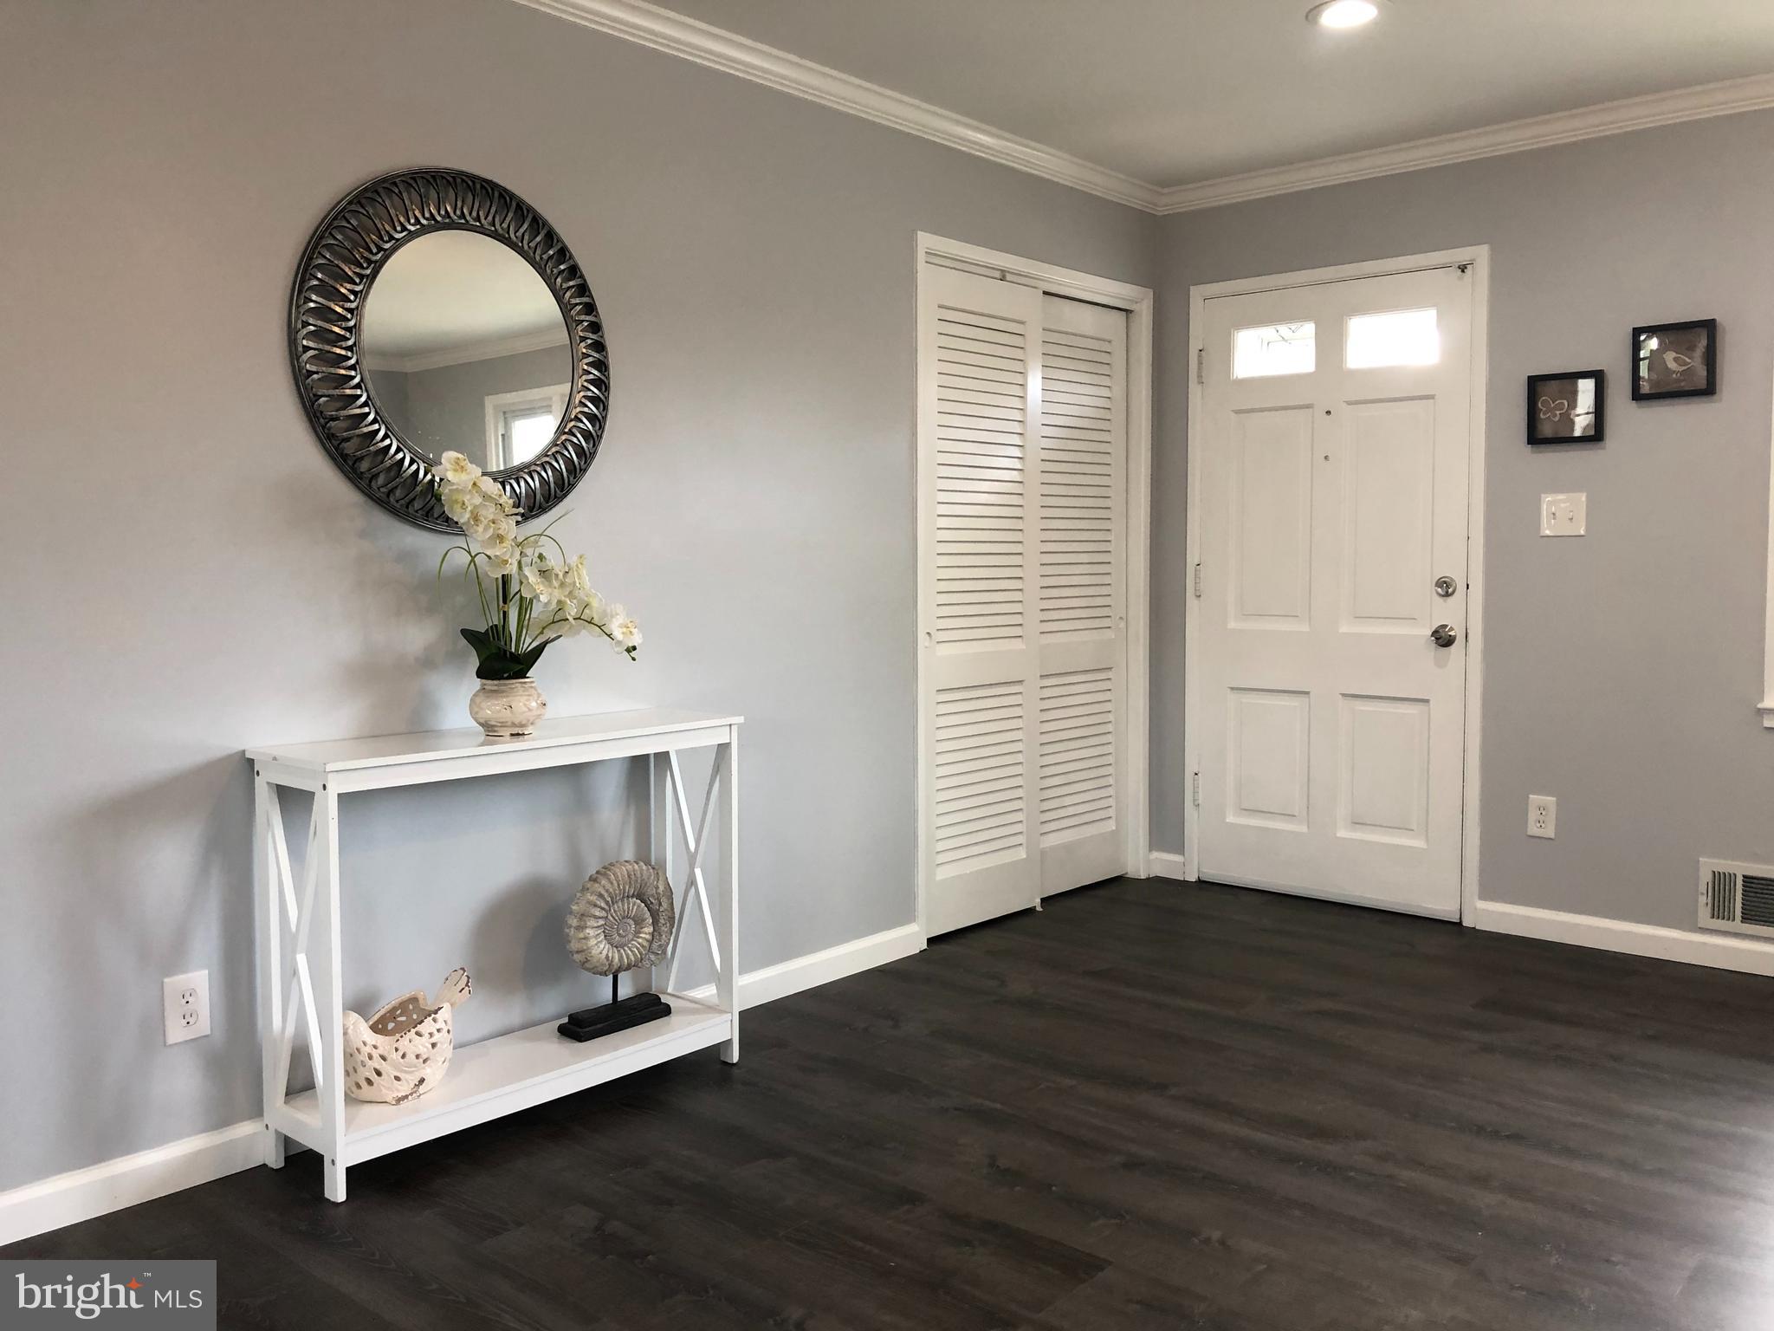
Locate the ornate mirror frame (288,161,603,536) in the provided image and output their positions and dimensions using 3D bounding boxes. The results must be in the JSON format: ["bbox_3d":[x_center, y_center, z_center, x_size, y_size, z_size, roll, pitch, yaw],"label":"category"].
[{"bbox_3d":[-0.884,-0.643,3.008,0.040,0.740,0.745,4,6,42],"label":"ornate mirror frame"}]

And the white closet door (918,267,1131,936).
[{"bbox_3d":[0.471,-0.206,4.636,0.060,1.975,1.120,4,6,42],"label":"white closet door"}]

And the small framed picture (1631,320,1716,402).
[{"bbox_3d":[2.212,-0.858,4.036,0.206,0.203,0.025,4,6,42],"label":"small framed picture"}]

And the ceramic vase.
[{"bbox_3d":[-0.781,0.087,2.956,0.160,0.116,0.160,0,4,0],"label":"ceramic vase"}]

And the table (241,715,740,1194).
[{"bbox_3d":[-0.765,0.537,3.021,0.302,0.800,0.997,4,6,42],"label":"table"}]

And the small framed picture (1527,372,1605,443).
[{"bbox_3d":[2.002,-0.762,4.234,0.206,0.203,0.025,4,6,42],"label":"small framed picture"}]

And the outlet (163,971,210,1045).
[{"bbox_3d":[-1.298,0.635,2.662,0.008,0.125,0.079,4,6,42],"label":"outlet"}]

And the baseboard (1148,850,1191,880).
[{"bbox_3d":[1.030,0.728,5.227,0.118,0.085,0.018,4,6,42],"label":"baseboard"}]

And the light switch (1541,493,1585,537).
[{"bbox_3d":[2.010,-0.447,4.261,0.125,0.126,0.012,4,6,42],"label":"light switch"}]

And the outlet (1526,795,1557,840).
[{"bbox_3d":[1.987,0.462,4.352,0.078,0.125,0.008,4,6,42],"label":"outlet"}]

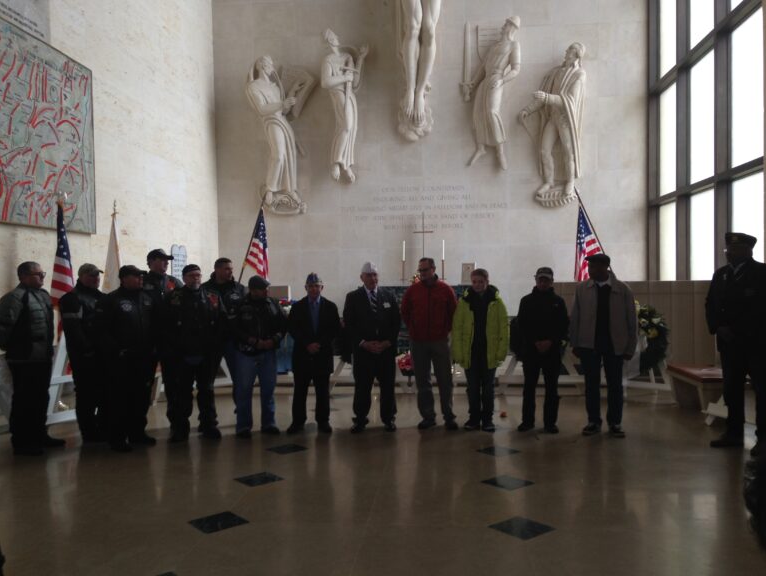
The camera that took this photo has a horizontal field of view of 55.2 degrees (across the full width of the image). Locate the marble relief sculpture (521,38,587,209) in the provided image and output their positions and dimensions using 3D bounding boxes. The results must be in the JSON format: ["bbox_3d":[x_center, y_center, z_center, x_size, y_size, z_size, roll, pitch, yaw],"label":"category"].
[{"bbox_3d":[3.717,-3.597,16.055,1.424,3.562,0.500,-1,1,5],"label":"marble relief sculpture"}]

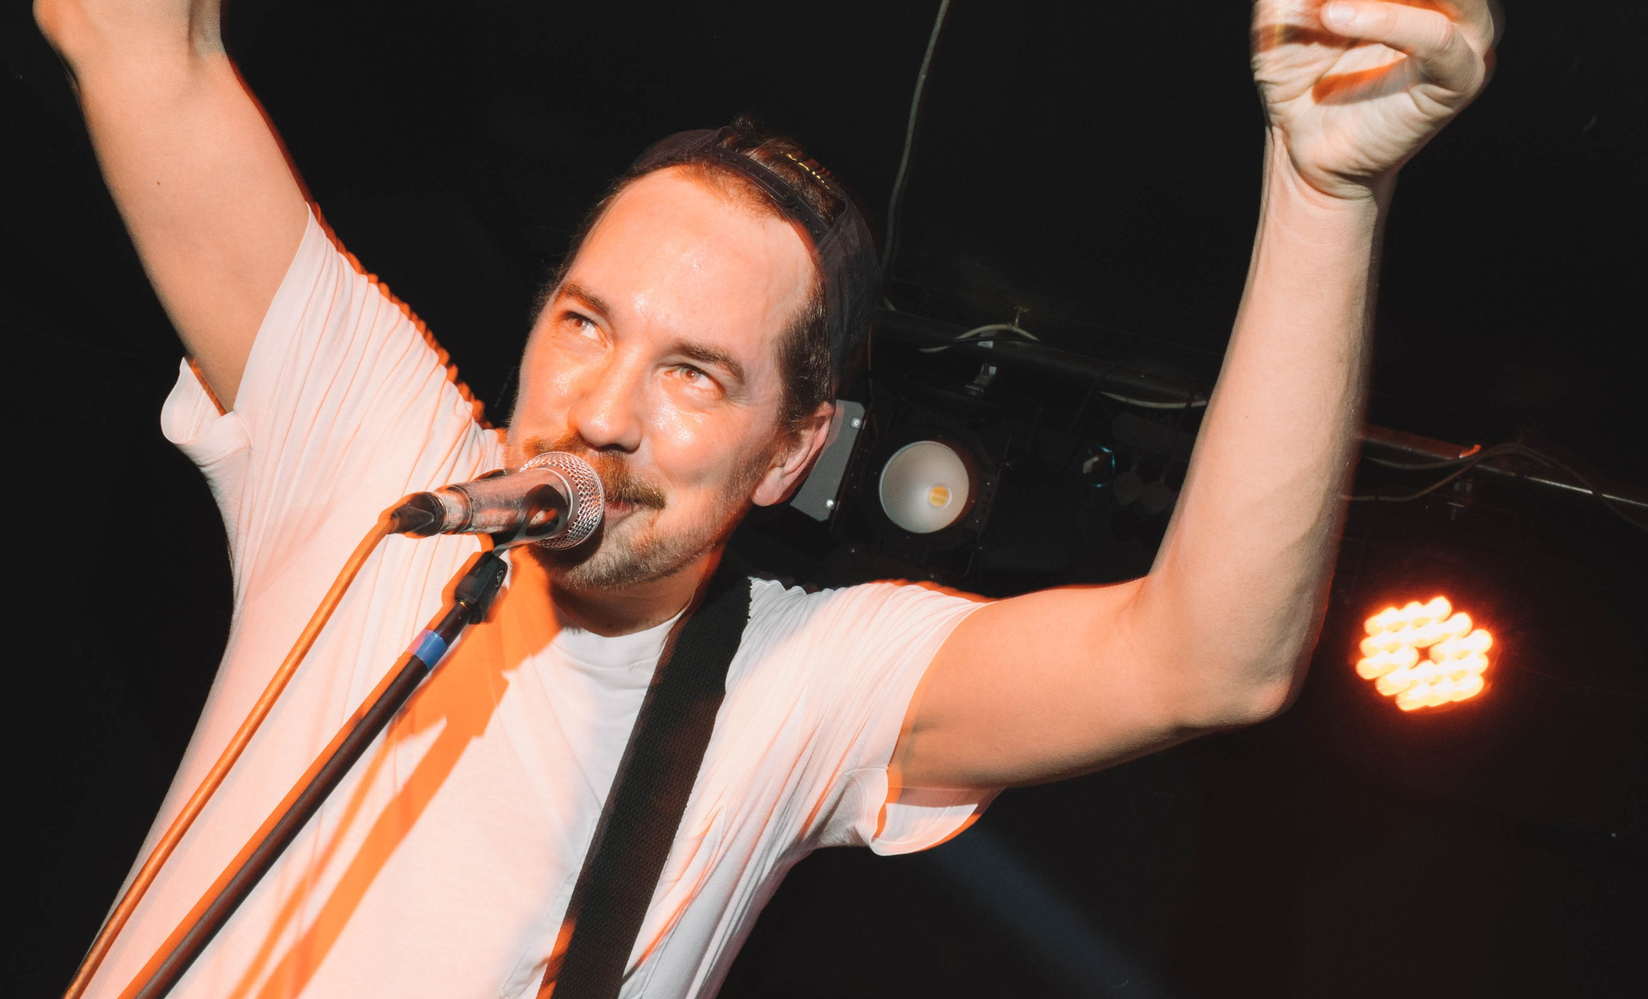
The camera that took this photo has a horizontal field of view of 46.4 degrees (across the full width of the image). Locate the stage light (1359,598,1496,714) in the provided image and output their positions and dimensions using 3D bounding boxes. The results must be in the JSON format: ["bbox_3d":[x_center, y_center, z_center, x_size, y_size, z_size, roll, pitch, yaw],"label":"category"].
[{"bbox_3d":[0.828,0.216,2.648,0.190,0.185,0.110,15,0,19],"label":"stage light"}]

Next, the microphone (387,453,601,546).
[{"bbox_3d":[-0.159,0.004,0.946,0.051,0.051,0.185,17,7,14],"label":"microphone"}]

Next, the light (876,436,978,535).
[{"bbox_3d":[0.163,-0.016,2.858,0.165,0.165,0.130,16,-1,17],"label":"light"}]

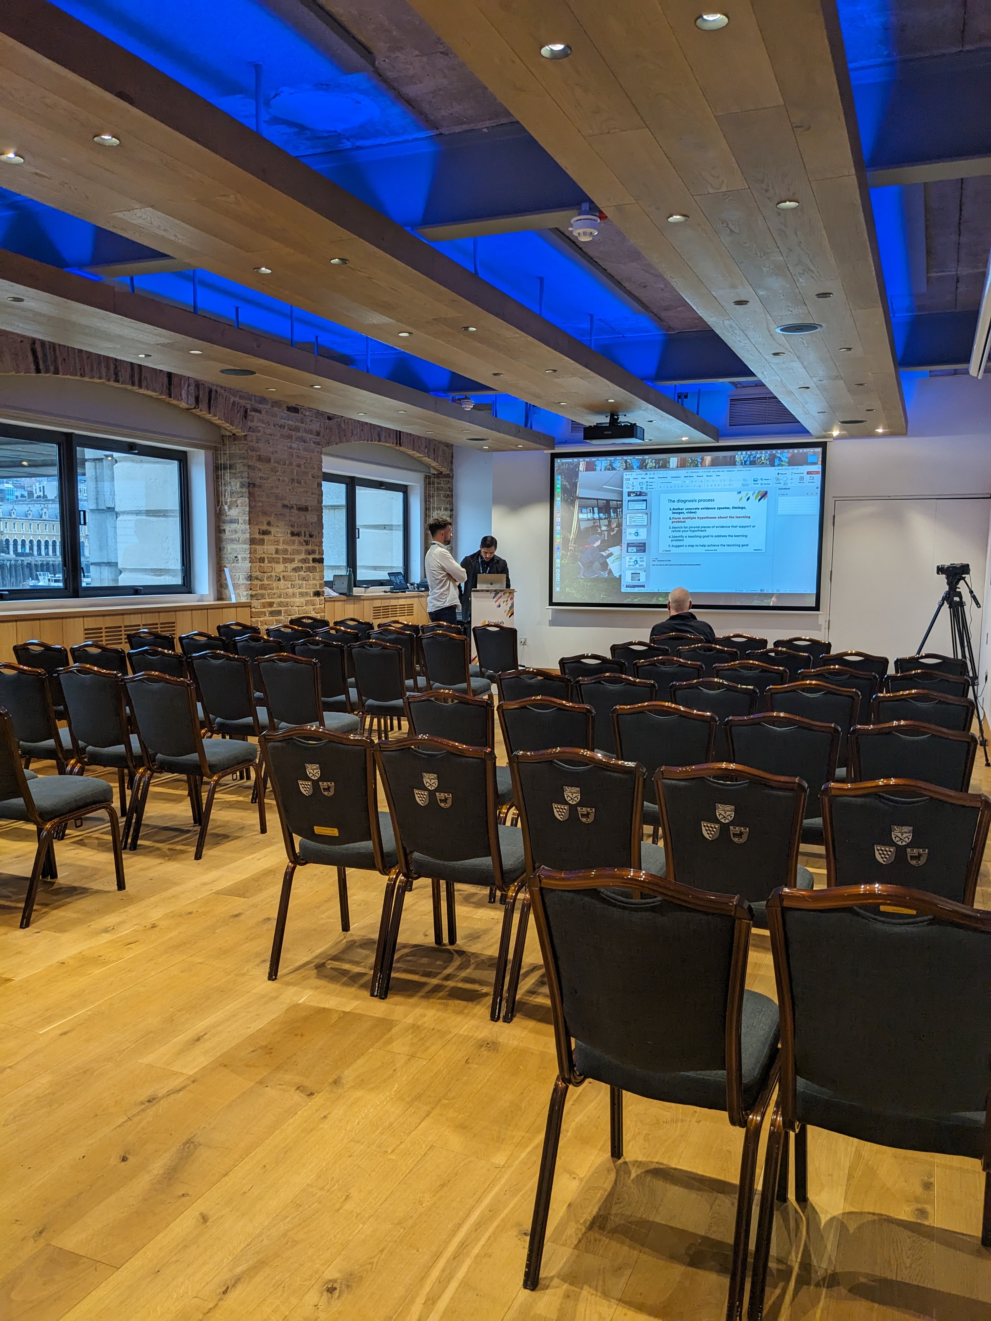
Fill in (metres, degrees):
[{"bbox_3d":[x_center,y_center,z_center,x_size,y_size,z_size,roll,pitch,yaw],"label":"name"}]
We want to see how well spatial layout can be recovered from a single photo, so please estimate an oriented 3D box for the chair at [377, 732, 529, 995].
[{"bbox_3d":[-0.092,0.675,3.611,0.439,0.941,0.604,3,6,23],"label":"chair"}]

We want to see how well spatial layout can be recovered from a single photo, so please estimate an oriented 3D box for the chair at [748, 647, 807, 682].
[{"bbox_3d":[2.002,0.352,7.152,0.439,0.941,0.604,3,6,25],"label":"chair"}]

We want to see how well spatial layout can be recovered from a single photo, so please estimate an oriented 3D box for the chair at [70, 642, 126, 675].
[{"bbox_3d":[-2.360,0.316,6.644,0.434,0.897,0.575,3,6,19],"label":"chair"}]

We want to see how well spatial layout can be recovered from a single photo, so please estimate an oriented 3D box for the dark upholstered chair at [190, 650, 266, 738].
[{"bbox_3d":[-1.504,0.367,6.227,0.434,0.897,0.575,3,6,18],"label":"dark upholstered chair"}]

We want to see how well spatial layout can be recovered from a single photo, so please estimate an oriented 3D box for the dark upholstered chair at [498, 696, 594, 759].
[{"bbox_3d":[0.308,0.585,4.575,0.439,0.941,0.604,3,6,22],"label":"dark upholstered chair"}]

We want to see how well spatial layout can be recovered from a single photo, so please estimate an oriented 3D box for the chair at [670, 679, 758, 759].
[{"bbox_3d":[1.146,0.524,5.246,0.447,0.920,0.601,3,6,22],"label":"chair"}]

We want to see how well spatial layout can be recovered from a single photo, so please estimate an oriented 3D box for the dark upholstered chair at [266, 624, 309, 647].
[{"bbox_3d":[-1.586,0.147,8.693,0.447,0.920,0.601,3,6,22],"label":"dark upholstered chair"}]

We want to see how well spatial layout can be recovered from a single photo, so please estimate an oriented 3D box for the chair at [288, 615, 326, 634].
[{"bbox_3d":[-1.635,0.018,9.839,0.439,0.902,0.584,3,6,22],"label":"chair"}]

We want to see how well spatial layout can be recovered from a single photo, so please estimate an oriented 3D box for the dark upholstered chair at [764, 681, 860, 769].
[{"bbox_3d":[1.554,0.520,5.022,0.434,0.897,0.575,3,6,22],"label":"dark upholstered chair"}]

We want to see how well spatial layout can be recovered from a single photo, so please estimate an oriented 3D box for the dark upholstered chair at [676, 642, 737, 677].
[{"bbox_3d":[1.545,0.324,7.305,0.447,0.920,0.601,3,6,22],"label":"dark upholstered chair"}]

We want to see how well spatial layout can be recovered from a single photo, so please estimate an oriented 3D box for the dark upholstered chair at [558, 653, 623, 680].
[{"bbox_3d":[0.695,0.398,6.535,0.439,0.941,0.604,3,6,23],"label":"dark upholstered chair"}]

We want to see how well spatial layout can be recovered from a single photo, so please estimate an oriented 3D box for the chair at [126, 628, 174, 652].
[{"bbox_3d":[-2.463,0.210,7.950,0.447,0.920,0.601,3,6,21],"label":"chair"}]

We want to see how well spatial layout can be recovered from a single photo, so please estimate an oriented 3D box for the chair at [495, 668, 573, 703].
[{"bbox_3d":[0.301,0.463,5.463,0.434,0.897,0.575,3,6,23],"label":"chair"}]

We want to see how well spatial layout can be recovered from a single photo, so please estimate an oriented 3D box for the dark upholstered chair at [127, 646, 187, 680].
[{"bbox_3d":[-1.972,0.353,6.574,0.447,0.920,0.601,3,6,20],"label":"dark upholstered chair"}]

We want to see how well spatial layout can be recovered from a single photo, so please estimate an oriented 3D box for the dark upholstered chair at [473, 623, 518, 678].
[{"bbox_3d":[0.093,0.106,9.131,0.439,0.902,0.584,3,6,23],"label":"dark upholstered chair"}]

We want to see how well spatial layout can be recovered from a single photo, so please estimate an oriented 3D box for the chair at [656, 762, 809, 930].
[{"bbox_3d":[0.729,0.697,3.054,0.439,0.902,0.584,3,6,23],"label":"chair"}]

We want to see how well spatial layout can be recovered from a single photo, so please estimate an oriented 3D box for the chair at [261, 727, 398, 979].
[{"bbox_3d":[-0.488,0.628,3.615,0.439,0.902,0.584,3,6,22],"label":"chair"}]

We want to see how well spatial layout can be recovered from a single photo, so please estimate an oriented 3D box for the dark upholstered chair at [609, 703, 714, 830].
[{"bbox_3d":[0.777,0.605,4.426,0.439,0.941,0.604,3,6,22],"label":"dark upholstered chair"}]

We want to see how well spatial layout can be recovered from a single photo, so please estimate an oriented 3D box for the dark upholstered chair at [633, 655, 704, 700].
[{"bbox_3d":[1.098,0.396,6.234,0.439,0.902,0.584,3,6,23],"label":"dark upholstered chair"}]

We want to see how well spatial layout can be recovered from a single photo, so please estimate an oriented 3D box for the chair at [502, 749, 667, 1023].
[{"bbox_3d":[0.350,0.697,3.414,0.447,0.920,0.601,3,6,22],"label":"chair"}]

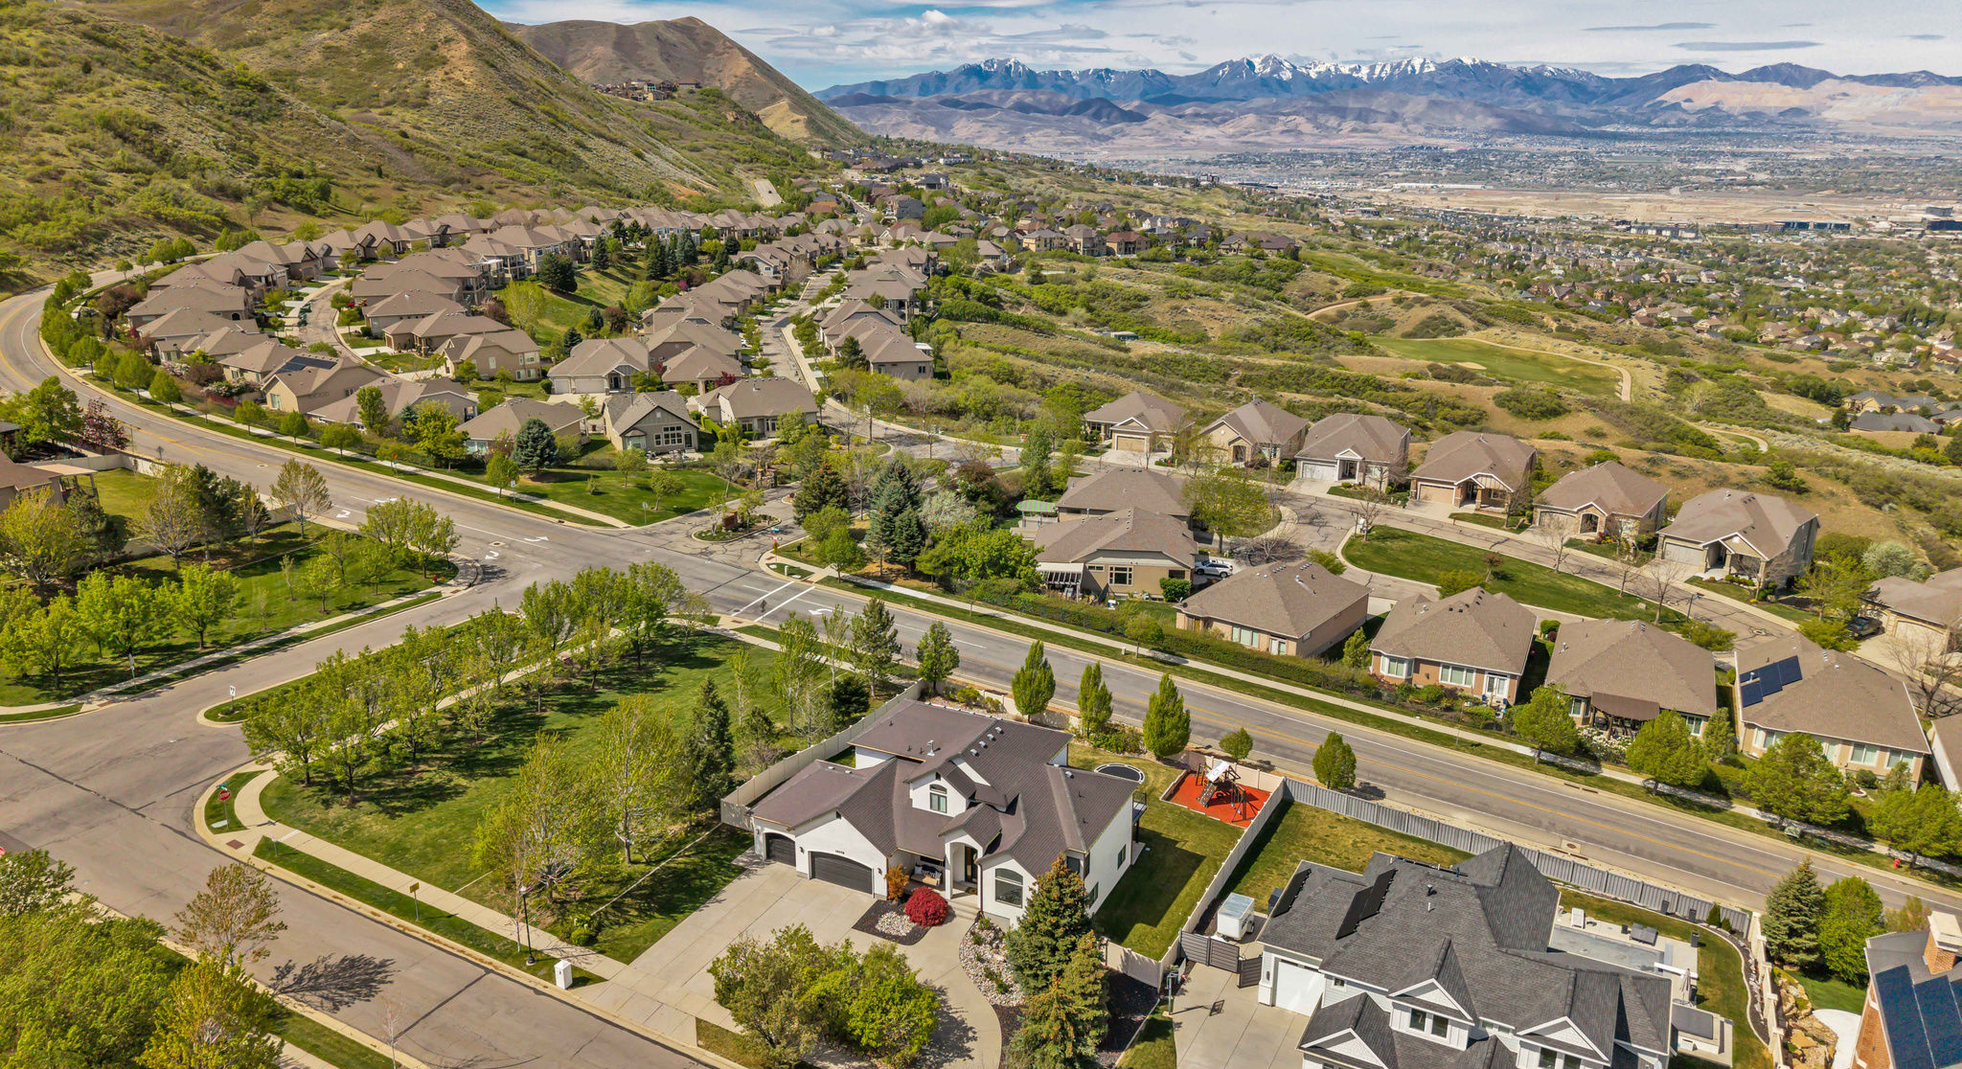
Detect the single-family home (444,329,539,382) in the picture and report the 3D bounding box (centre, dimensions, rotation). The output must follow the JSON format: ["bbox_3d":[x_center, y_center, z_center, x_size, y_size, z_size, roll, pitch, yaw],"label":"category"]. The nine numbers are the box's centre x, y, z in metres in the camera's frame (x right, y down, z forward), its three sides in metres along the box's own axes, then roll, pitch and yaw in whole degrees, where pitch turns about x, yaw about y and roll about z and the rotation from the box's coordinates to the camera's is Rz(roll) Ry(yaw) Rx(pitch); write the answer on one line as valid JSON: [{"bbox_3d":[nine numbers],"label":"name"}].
[{"bbox_3d":[-97.700,-35.000,268.490,12.000,9.000,16.500,14,22,38],"label":"single-family home"}]

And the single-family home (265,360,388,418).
[{"bbox_3d":[-95.680,-22.830,198.480,11.300,7.600,17.000,8,19,26],"label":"single-family home"}]

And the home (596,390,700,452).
[{"bbox_3d":[-45.550,-16.830,187.440,11.700,7.300,22.500,-6,18,-20],"label":"home"}]

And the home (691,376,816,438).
[{"bbox_3d":[-36.720,-21.050,220.360,18.500,7.600,13.500,-4,18,-12],"label":"home"}]

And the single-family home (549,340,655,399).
[{"bbox_3d":[-61.480,-28.700,223.960,15.500,7.500,22.000,-1,17,-5],"label":"single-family home"}]

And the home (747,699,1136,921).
[{"bbox_3d":[-1.460,19.360,101.440,25.100,7.800,22.500,8,19,24],"label":"home"}]

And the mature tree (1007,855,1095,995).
[{"bbox_3d":[4.180,22.690,80.700,5.440,8.010,5.440,0,17,0],"label":"mature tree"}]

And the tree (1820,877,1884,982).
[{"bbox_3d":[56.960,25.740,88.660,4.450,6.930,4.450,0,17,0],"label":"tree"}]

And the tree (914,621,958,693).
[{"bbox_3d":[-3.980,11.530,126.020,4.120,7.490,4.120,-1,17,-2],"label":"tree"}]

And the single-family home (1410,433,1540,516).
[{"bbox_3d":[71.960,-10.350,197.500,14.500,7.600,25.300,10,19,28],"label":"single-family home"}]

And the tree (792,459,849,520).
[{"bbox_3d":[-20.500,-5.260,174.120,8.240,9.160,8.240,-2,17,-7],"label":"tree"}]

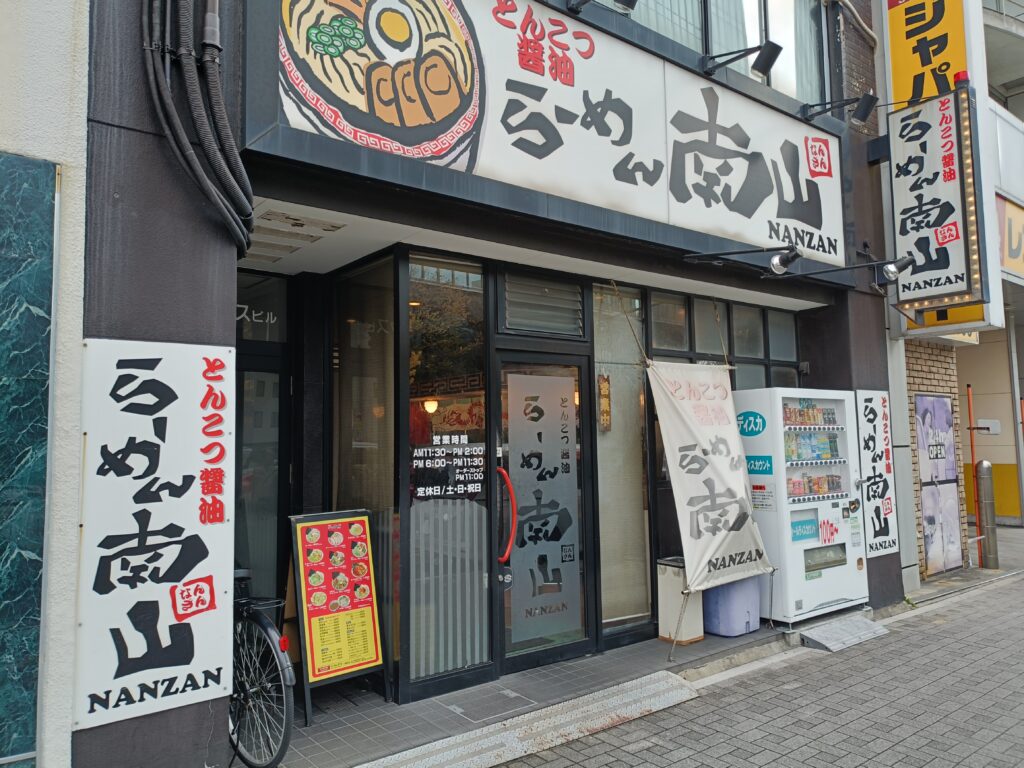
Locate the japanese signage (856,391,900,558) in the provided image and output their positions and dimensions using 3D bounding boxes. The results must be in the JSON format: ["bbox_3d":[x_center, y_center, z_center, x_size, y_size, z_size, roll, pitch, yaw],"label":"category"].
[{"bbox_3d":[3.361,0.812,6.802,0.597,1.500,0.020,2,-6,-38],"label":"japanese signage"}]

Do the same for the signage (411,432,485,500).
[{"bbox_3d":[-0.388,0.514,4.569,0.537,0.402,0.010,2,-6,-38],"label":"signage"}]

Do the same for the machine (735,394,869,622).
[{"bbox_3d":[2.354,0.980,6.218,1.195,1.830,0.600,2,-6,-38],"label":"machine"}]

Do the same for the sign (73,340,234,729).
[{"bbox_3d":[-1.460,0.582,3.068,0.597,1.503,0.020,2,-6,-38],"label":"sign"}]

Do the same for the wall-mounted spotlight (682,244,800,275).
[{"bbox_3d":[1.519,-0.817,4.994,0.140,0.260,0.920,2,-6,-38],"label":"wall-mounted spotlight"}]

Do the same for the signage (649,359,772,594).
[{"bbox_3d":[1.510,0.646,5.610,1.050,1.660,0.090,2,-16,-38],"label":"signage"}]

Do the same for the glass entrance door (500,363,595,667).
[{"bbox_3d":[0.238,0.828,5.041,0.840,2.050,0.070,2,-6,-38],"label":"glass entrance door"}]

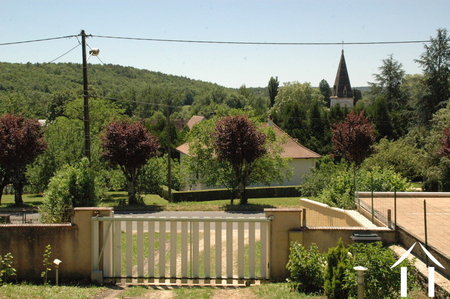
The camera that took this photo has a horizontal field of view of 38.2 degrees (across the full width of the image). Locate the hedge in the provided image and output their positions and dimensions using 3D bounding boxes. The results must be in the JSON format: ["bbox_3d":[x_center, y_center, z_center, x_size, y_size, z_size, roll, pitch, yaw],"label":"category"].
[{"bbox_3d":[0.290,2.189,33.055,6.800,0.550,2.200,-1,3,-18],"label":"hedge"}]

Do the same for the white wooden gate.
[{"bbox_3d":[-1.007,2.264,14.700,4.075,1.565,0.200,0,2,0],"label":"white wooden gate"}]

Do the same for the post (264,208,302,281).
[{"bbox_3d":[1.338,2.180,14.850,0.869,1.627,0.350,0,2,0],"label":"post"}]

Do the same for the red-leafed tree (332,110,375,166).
[{"bbox_3d":[5.997,0.327,30.300,1.960,4.340,2.000,0,2,0],"label":"red-leafed tree"}]

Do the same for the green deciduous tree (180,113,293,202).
[{"bbox_3d":[0.597,0.430,31.000,5.252,4.345,4.600,0,2,0],"label":"green deciduous tree"}]

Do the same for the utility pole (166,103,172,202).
[{"bbox_3d":[-2.647,0.119,31.000,0.170,4.824,0.170,-2,2,0],"label":"utility pole"}]

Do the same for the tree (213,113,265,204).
[{"bbox_3d":[0.677,0.467,30.300,2.520,4.200,2.400,0,2,0],"label":"tree"}]

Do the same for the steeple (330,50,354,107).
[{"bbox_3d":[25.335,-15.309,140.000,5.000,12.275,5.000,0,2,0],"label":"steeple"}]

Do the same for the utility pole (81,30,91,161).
[{"bbox_3d":[-6.385,-1.455,30.000,0.260,8.093,0.260,-2,2,0],"label":"utility pole"}]

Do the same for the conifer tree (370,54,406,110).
[{"bbox_3d":[21.404,-6.415,85.000,5.600,12.044,5.600,0,2,0],"label":"conifer tree"}]

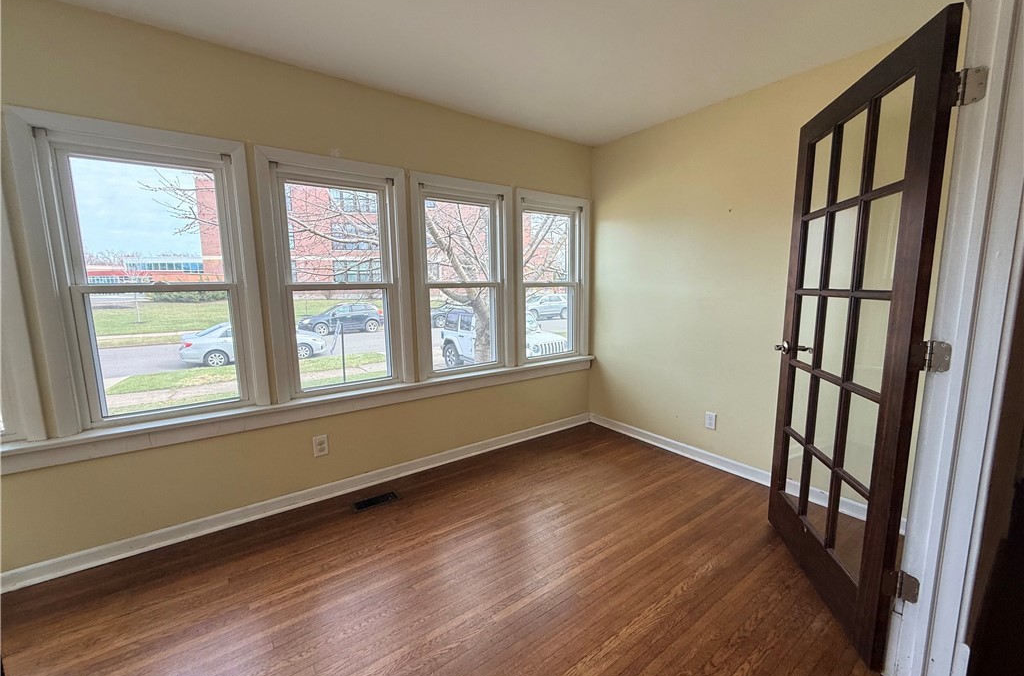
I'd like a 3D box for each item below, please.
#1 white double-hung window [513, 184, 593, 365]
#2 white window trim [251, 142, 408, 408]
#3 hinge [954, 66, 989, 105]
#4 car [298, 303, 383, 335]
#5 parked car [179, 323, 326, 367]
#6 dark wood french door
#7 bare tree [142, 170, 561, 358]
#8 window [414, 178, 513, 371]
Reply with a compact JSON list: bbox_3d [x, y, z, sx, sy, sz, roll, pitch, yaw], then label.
[{"bbox_3d":[0.350,-0.501,3.506,0.804,1.378,0.110,-6,9,-36],"label":"white double-hung window"},{"bbox_3d":[-1.017,-0.351,2.508,0.814,1.378,0.100,-6,9,-36],"label":"white window trim"},{"bbox_3d":[1.234,-0.676,1.113,0.025,0.090,0.060,-6,9,-36],"label":"hinge"},{"bbox_3d":[-9.654,-1.157,23.915,4.576,1.700,1.850,-5,9,-32],"label":"car"},{"bbox_3d":[-9.307,0.096,15.213,4.540,1.465,1.760,-5,9,-32],"label":"parked car"},{"bbox_3d":[1.310,0.045,1.682,0.036,2.030,0.915,1,8,14],"label":"dark wood french door"},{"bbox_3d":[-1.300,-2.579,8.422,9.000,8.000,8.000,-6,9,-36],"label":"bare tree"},{"bbox_3d":[-0.329,-0.427,3.013,0.825,1.378,0.110,-6,9,-36],"label":"window"}]

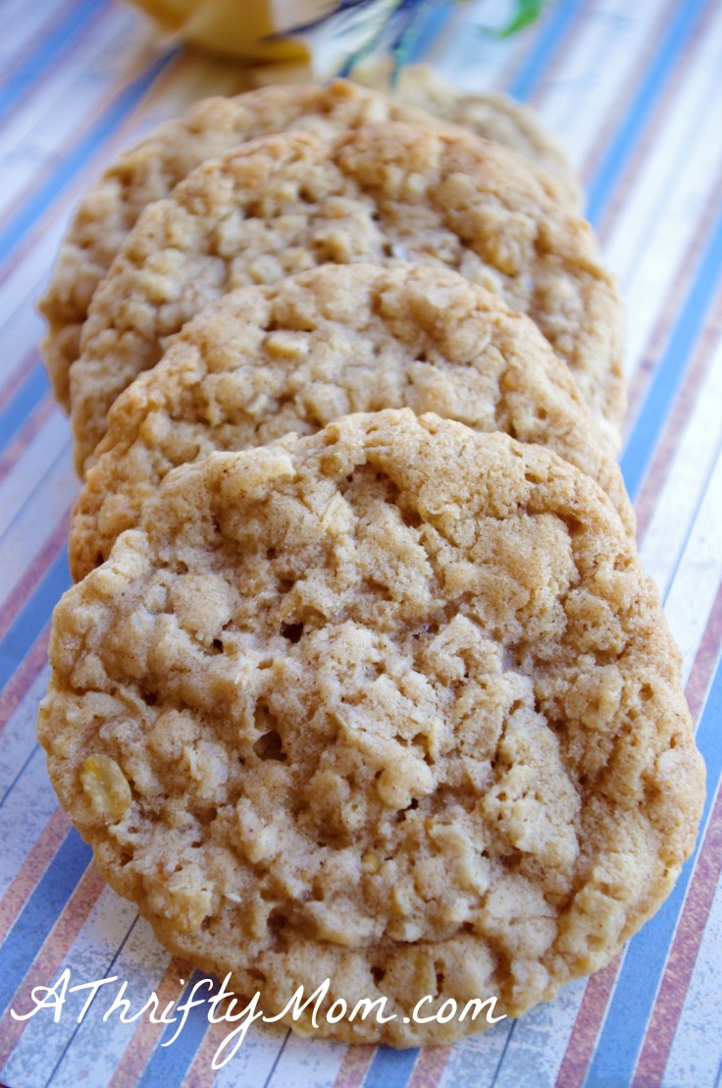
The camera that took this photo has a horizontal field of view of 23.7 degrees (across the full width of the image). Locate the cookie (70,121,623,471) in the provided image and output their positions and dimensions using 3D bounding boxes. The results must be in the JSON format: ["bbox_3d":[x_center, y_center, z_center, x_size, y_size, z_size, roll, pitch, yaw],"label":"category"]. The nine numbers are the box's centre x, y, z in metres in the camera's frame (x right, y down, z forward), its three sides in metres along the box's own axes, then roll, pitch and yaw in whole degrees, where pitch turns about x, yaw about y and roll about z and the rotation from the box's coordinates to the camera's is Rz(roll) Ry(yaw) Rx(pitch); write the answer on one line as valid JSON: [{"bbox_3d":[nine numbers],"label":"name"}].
[{"bbox_3d":[-0.002,-0.025,0.260,0.085,0.015,0.085,6,75,7],"label":"cookie"}]

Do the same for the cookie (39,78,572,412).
[{"bbox_3d":[-0.006,-0.037,0.275,0.089,0.015,0.089,-6,69,-4],"label":"cookie"}]

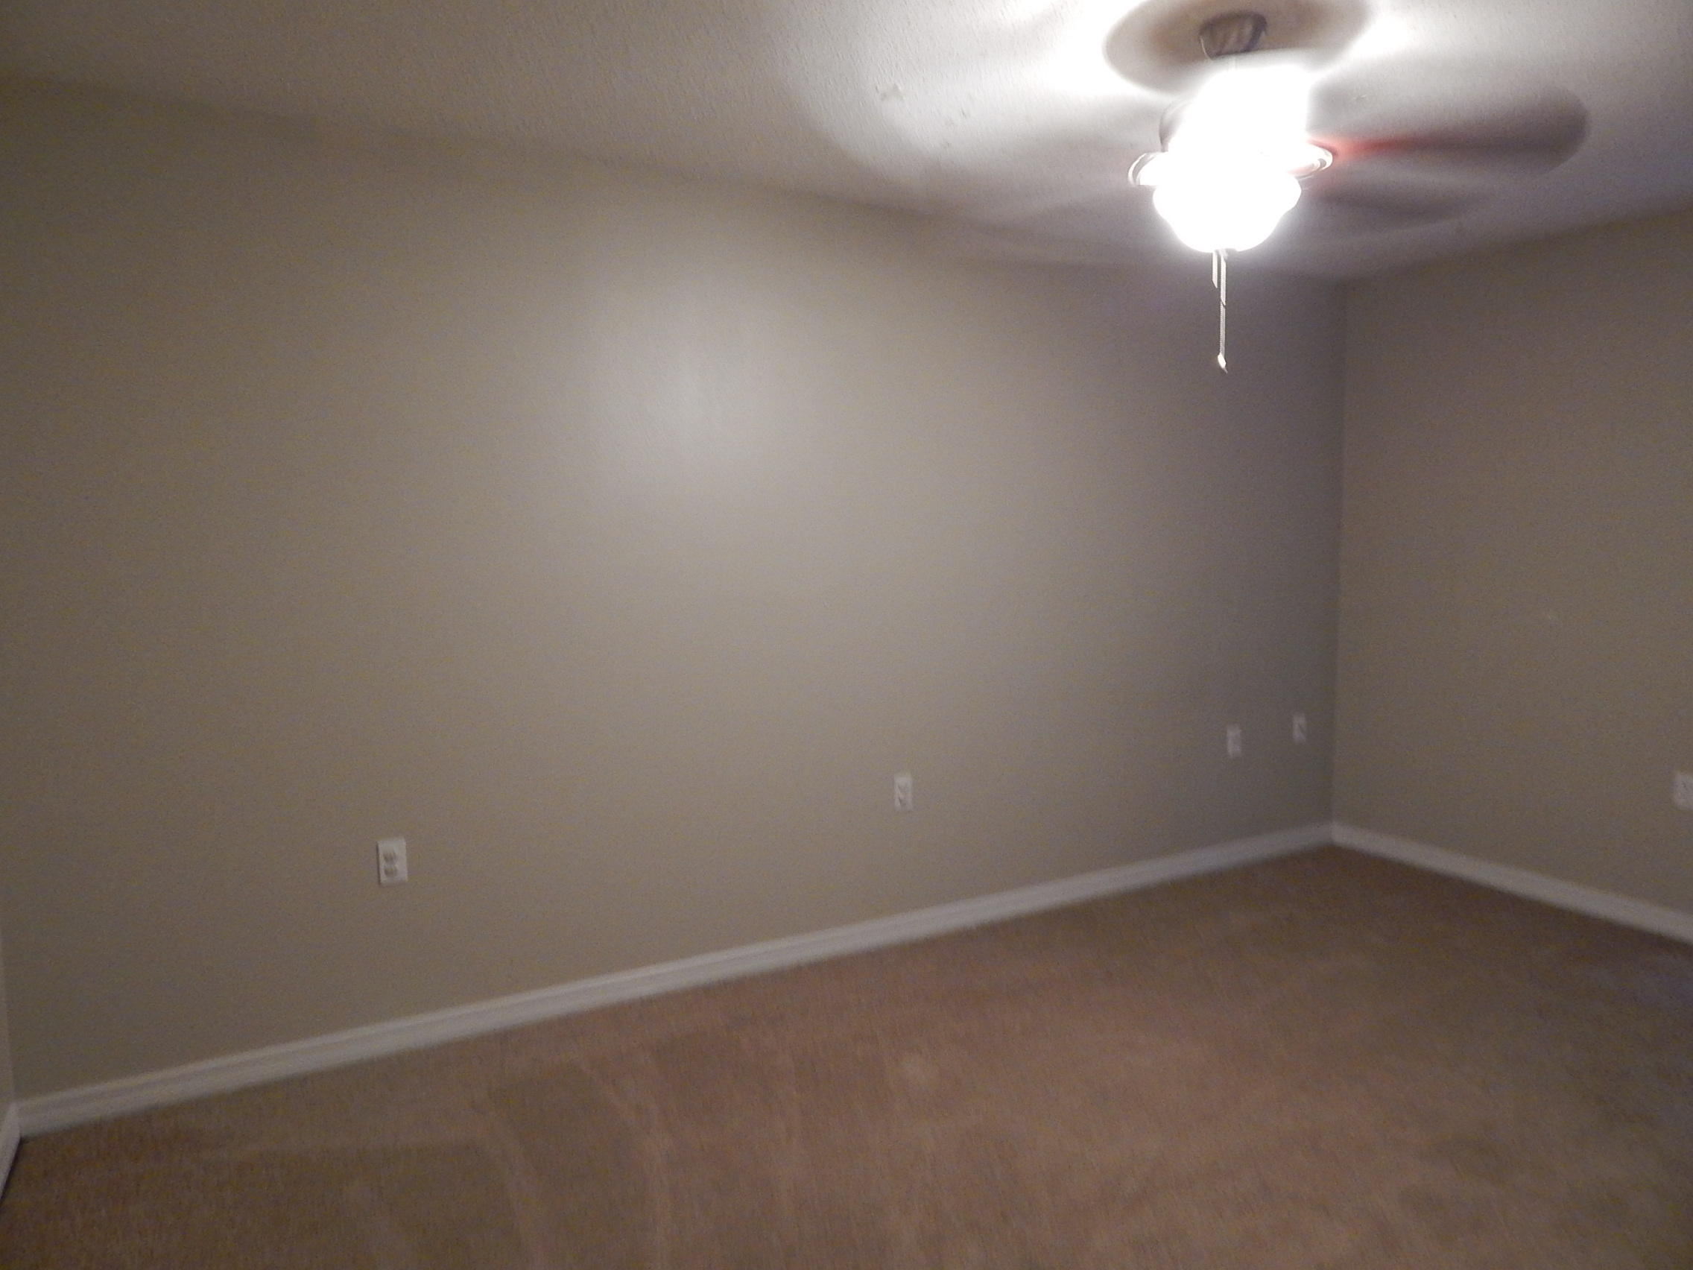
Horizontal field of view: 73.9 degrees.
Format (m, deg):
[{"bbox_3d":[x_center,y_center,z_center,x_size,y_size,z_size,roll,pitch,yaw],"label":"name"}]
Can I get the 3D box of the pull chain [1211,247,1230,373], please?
[{"bbox_3d":[0.791,-0.683,2.372,0.025,0.255,0.020,1,6,18],"label":"pull chain"}]

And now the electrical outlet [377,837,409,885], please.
[{"bbox_3d":[-1.213,0.609,3.013,0.071,0.116,0.009,-4,6,-30],"label":"electrical outlet"}]

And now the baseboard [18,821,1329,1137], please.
[{"bbox_3d":[0.107,1.008,3.819,4.747,0.091,0.015,-4,6,-30],"label":"baseboard"}]

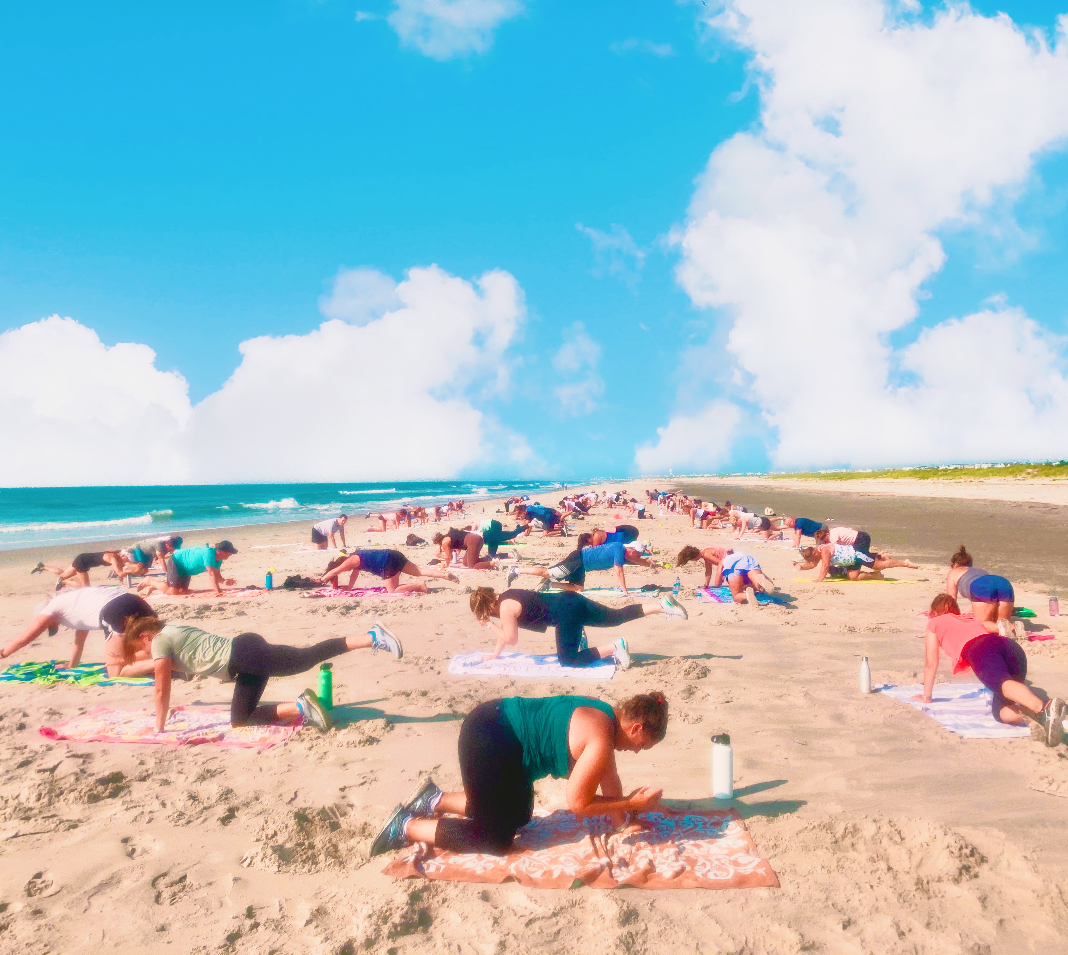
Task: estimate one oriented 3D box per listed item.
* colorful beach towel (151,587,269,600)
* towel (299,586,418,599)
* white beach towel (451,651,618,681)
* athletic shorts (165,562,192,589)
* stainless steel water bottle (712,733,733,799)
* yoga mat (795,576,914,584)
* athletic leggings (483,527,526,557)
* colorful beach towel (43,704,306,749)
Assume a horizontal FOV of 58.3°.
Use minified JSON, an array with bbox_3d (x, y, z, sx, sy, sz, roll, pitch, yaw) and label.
[{"bbox_3d":[-4.433,1.579,13.116,1.470,0.040,0.800,-1,0,-3],"label":"colorful beach towel"},{"bbox_3d":[-2.311,1.546,13.106,1.550,0.050,0.850,-1,0,-2],"label":"towel"},{"bbox_3d":[0.002,1.500,7.719,1.280,0.040,0.820,-1,0,12],"label":"white beach towel"},{"bbox_3d":[-4.876,1.325,13.131,0.330,0.390,0.380,-1,0,-3],"label":"athletic shorts"},{"bbox_3d":[0.882,1.350,4.475,0.094,0.290,0.091,-1,0,0],"label":"stainless steel water bottle"},{"bbox_3d":[4.567,1.462,13.738,1.580,0.040,0.700,-1,0,10],"label":"yoga mat"},{"bbox_3d":[-0.611,1.251,18.649,0.840,0.580,0.380,-1,0,6],"label":"athletic leggings"},{"bbox_3d":[-2.230,1.512,5.941,1.530,0.060,0.700,-1,0,11],"label":"colorful beach towel"}]

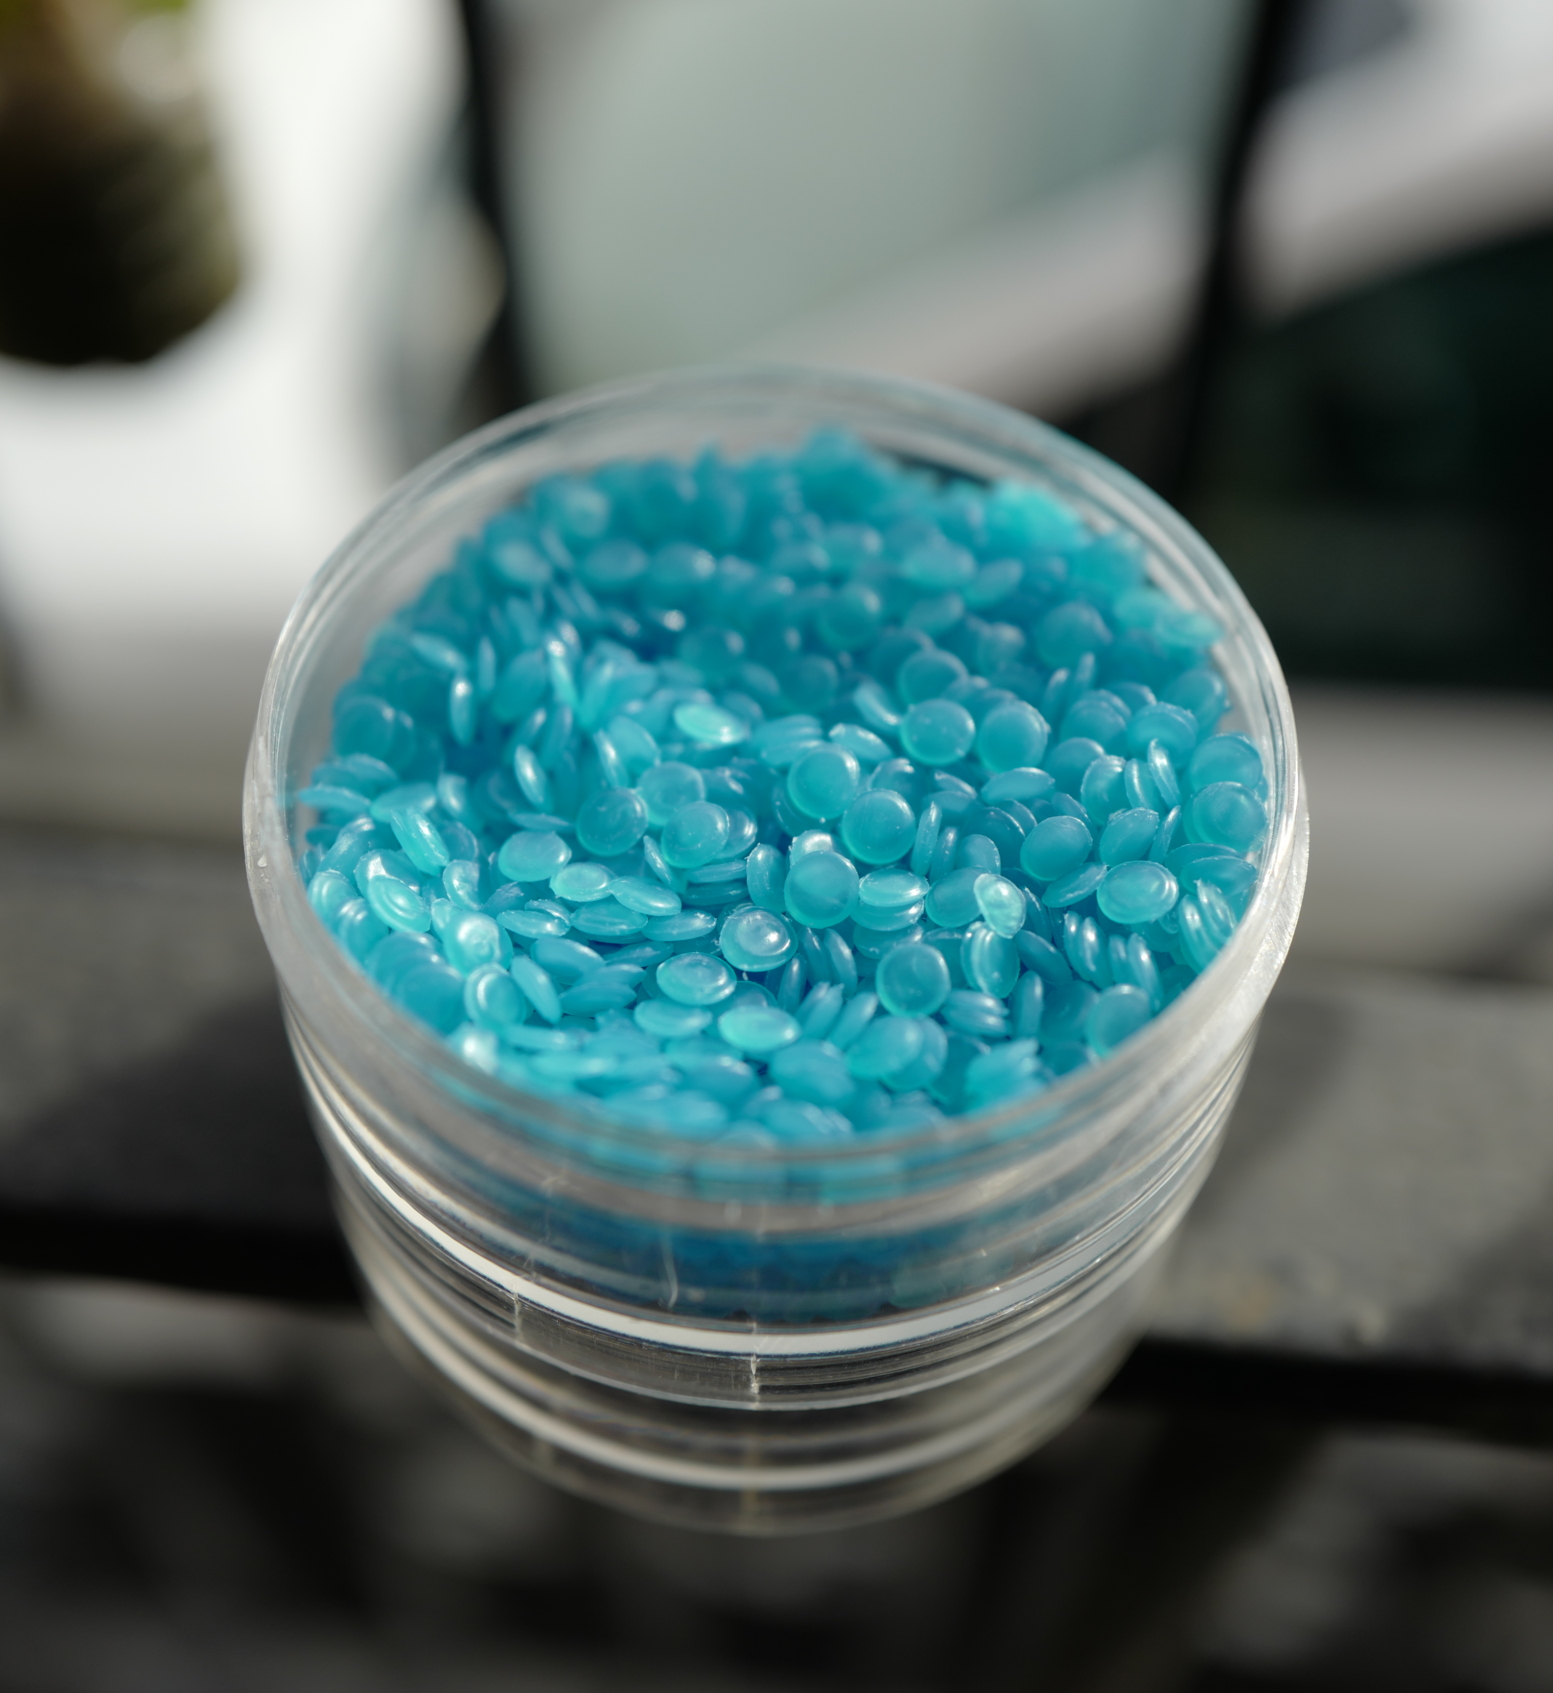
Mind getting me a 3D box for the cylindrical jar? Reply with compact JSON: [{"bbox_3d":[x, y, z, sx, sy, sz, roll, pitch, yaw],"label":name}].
[{"bbox_3d":[0.000,0.005,0.131,0.063,0.046,0.063,1,51,0],"label":"cylindrical jar"}]

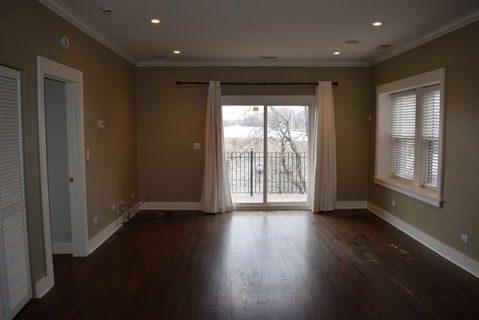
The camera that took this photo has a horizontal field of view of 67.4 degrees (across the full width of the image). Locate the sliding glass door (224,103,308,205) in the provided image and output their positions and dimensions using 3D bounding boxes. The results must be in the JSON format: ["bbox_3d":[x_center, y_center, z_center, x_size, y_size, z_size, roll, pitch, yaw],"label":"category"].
[{"bbox_3d":[0.490,-0.059,6.825,1.760,1.940,0.090,0,5,-1],"label":"sliding glass door"}]

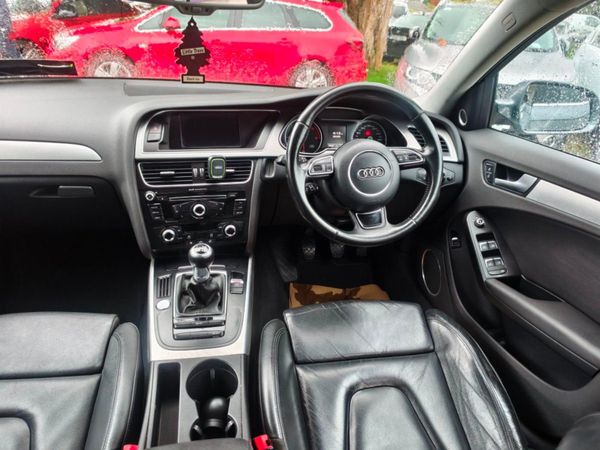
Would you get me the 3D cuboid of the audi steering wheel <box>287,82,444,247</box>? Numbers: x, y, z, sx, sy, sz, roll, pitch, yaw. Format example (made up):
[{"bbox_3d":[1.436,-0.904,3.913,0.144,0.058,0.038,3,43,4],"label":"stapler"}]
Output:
[{"bbox_3d":[0.153,-0.138,0.935,0.375,0.372,0.100,-5,1,-10],"label":"audi steering wheel"}]

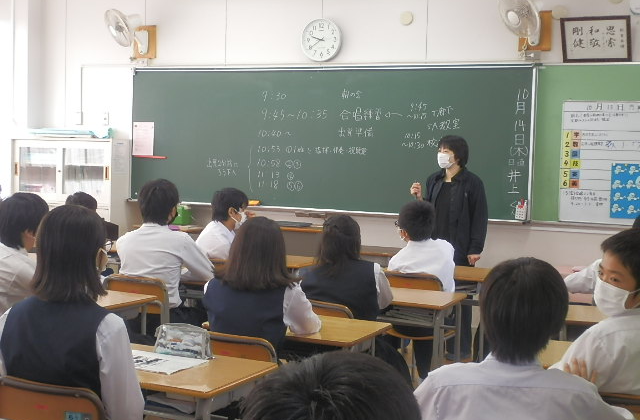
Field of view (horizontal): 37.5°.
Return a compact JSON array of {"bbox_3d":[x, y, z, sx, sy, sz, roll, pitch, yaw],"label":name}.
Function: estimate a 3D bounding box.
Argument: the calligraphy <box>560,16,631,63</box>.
[{"bbox_3d":[2.019,-1.242,6.887,0.488,0.332,0.030,2,21,23],"label":"calligraphy"}]

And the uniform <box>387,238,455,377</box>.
[{"bbox_3d":[0.583,0.600,5.291,0.440,0.900,0.580,3,4,20],"label":"uniform"}]

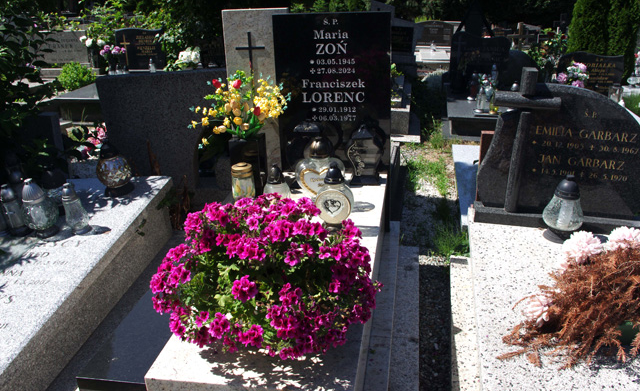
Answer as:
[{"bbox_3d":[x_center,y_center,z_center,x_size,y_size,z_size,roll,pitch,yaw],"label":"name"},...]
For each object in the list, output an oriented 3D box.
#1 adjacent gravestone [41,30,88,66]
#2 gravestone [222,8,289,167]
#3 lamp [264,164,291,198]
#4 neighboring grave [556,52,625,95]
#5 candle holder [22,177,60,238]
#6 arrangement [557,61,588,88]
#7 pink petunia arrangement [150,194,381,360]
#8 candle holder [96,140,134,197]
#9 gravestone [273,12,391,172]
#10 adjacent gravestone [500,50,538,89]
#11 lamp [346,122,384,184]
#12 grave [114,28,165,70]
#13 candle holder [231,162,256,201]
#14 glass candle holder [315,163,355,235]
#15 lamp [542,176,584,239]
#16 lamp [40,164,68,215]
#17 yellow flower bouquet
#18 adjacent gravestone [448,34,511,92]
[{"bbox_3d":[-3.576,-2.088,7.728,0.690,0.460,0.100,2,16,9],"label":"adjacent gravestone"},{"bbox_3d":[-0.317,-0.562,3.070,0.366,0.909,0.085,2,21,9],"label":"gravestone"},{"bbox_3d":[-0.192,-0.010,2.437,0.135,0.255,0.135,1,22,10],"label":"lamp"},{"bbox_3d":[3.040,-1.361,6.187,0.710,0.550,0.100,2,21,9],"label":"neighboring grave"},{"bbox_3d":[-1.024,0.039,2.000,0.138,0.225,0.138,-2,23,11],"label":"candle holder"},{"bbox_3d":[2.582,-1.190,5.614,0.320,0.330,0.280,1,22,10],"label":"arrangement"},{"bbox_3d":[-0.155,0.216,1.626,0.659,0.403,0.648,2,21,9],"label":"pink petunia arrangement"},{"bbox_3d":[-0.919,-0.130,2.447,0.160,0.245,0.160,1,22,10],"label":"candle holder"},{"bbox_3d":[0.077,-0.553,3.049,0.623,0.867,0.090,1,20,10],"label":"gravestone"},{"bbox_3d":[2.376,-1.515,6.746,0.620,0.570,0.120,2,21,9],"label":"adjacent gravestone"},{"bbox_3d":[0.234,-0.222,2.875,0.195,0.315,0.150,2,21,9],"label":"lamp"},{"bbox_3d":[-2.442,-1.984,7.501,0.630,0.530,0.120,1,22,10],"label":"grave"},{"bbox_3d":[-0.397,-0.072,2.828,0.122,0.187,0.122,2,21,9],"label":"candle holder"},{"bbox_3d":[0.056,0.010,2.286,0.160,0.308,0.100,1,22,10],"label":"glass candle holder"},{"bbox_3d":[0.978,0.045,2.174,0.165,0.255,0.165,1,22,10],"label":"lamp"},{"bbox_3d":[-1.110,-0.023,2.291,0.115,0.205,0.115,1,22,10],"label":"lamp"},{"bbox_3d":[-0.423,-0.446,2.757,0.500,0.350,0.360,1,22,10],"label":"yellow flower bouquet"},{"bbox_3d":[1.768,-1.493,6.129,0.610,0.670,0.120,1,22,10],"label":"adjacent gravestone"}]

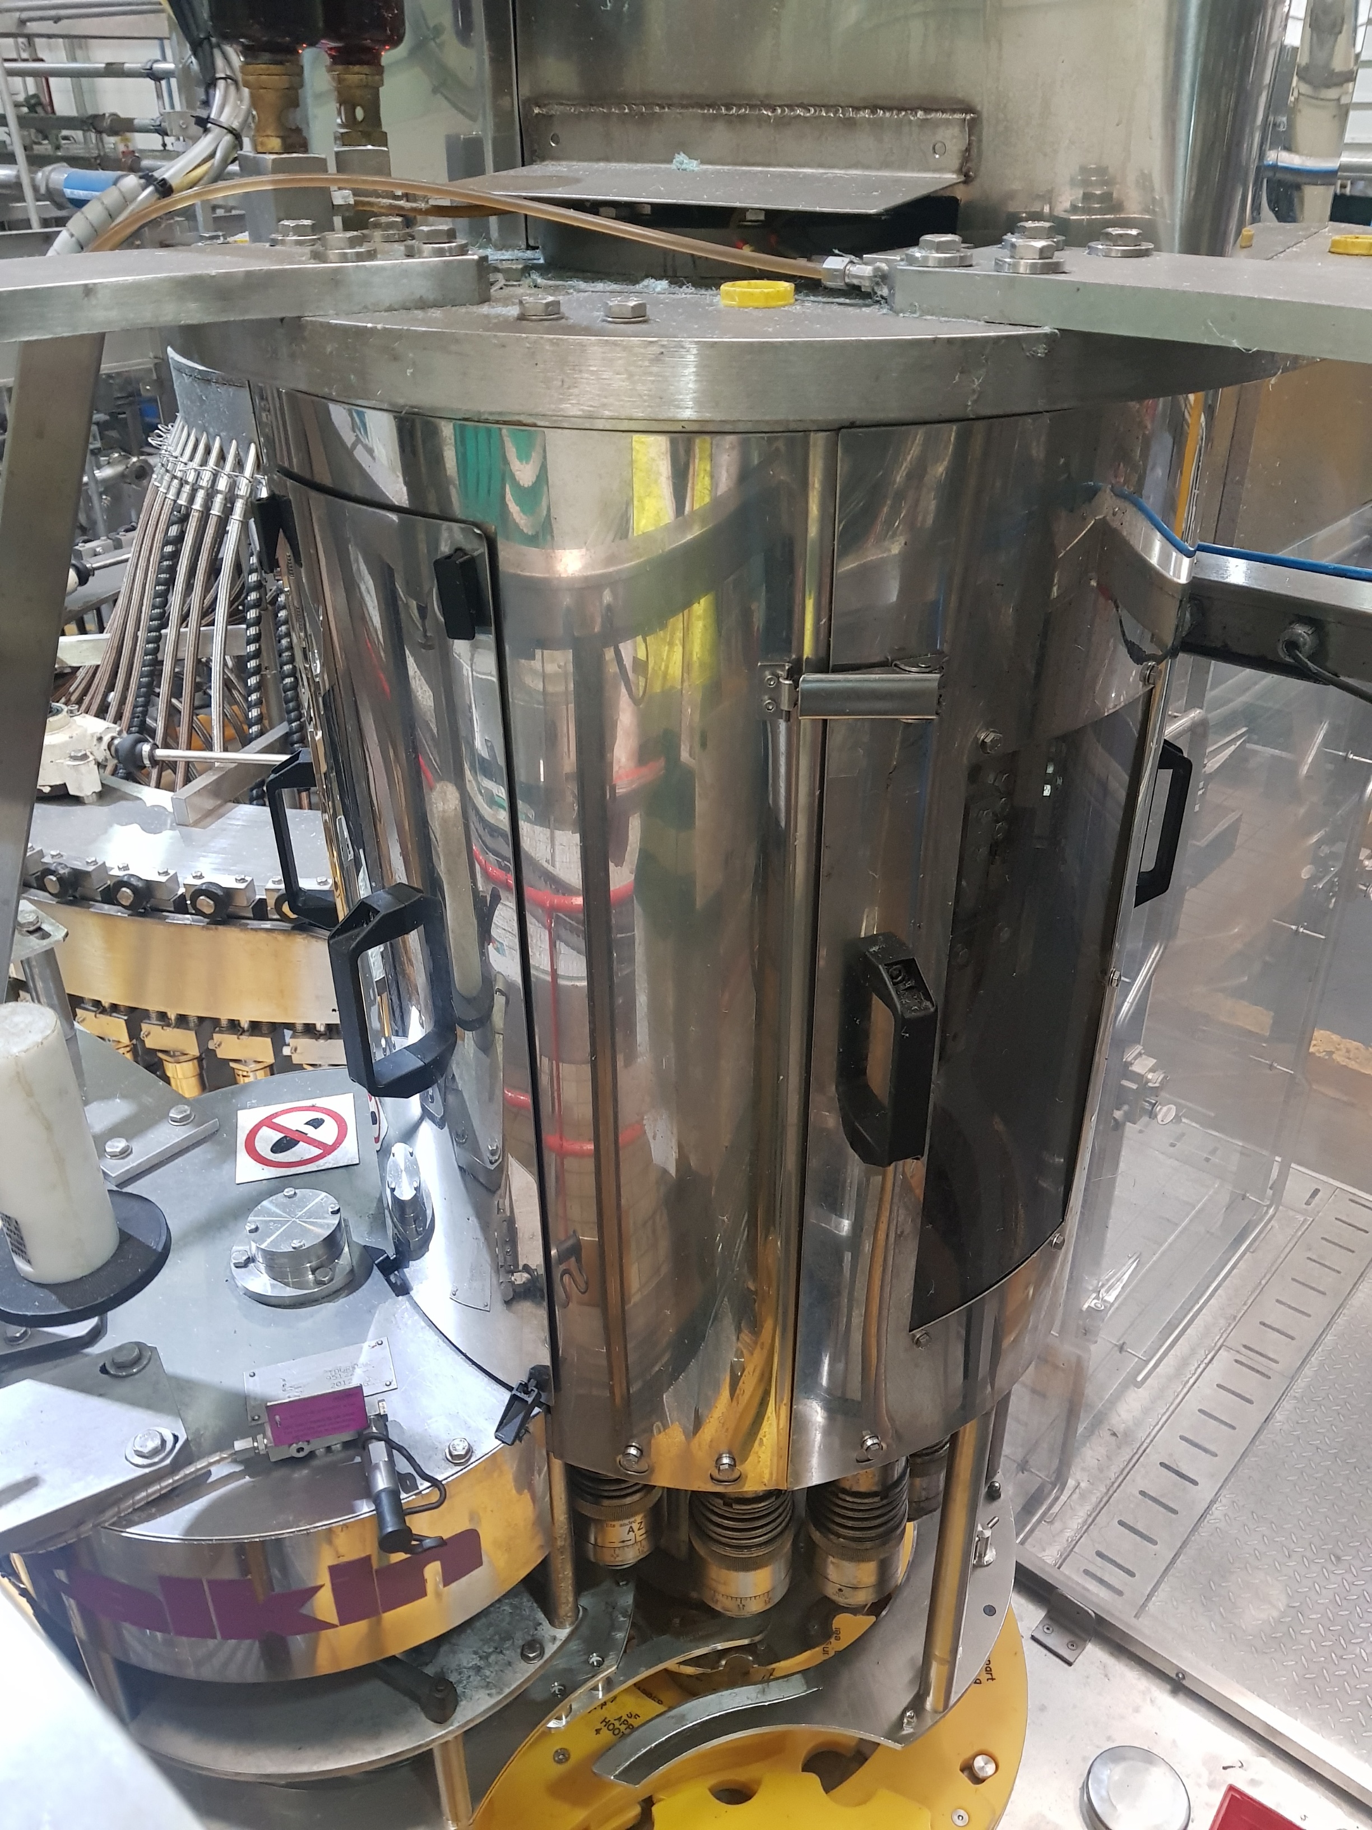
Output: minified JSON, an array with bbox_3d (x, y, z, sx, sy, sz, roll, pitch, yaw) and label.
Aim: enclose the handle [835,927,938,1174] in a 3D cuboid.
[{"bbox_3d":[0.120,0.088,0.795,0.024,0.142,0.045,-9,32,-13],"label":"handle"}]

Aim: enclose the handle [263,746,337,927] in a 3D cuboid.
[{"bbox_3d":[-0.274,-0.054,0.999,0.040,0.136,0.024,-2,31,-2],"label":"handle"}]

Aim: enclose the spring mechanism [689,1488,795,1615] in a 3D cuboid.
[{"bbox_3d":[0.048,0.500,1.148,0.088,0.177,0.088,1,31,3],"label":"spring mechanism"}]

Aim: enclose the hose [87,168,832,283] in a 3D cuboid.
[{"bbox_3d":[-0.122,-0.359,0.714,0.403,0.043,0.062,7,32,13],"label":"hose"}]

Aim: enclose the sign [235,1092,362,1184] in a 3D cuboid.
[{"bbox_3d":[-0.341,0.195,1.206,0.100,0.002,0.100,-8,32,-12],"label":"sign"}]

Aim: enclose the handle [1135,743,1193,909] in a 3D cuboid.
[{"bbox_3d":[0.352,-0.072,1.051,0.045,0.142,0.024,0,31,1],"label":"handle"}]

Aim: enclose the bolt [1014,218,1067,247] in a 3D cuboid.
[{"bbox_3d":[0.169,-0.329,0.663,0.030,0.013,0.030,6,32,11],"label":"bolt"}]

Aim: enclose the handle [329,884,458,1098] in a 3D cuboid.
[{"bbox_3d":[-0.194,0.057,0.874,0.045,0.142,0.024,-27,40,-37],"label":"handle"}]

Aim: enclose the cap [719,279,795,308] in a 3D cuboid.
[{"bbox_3d":[0.036,-0.310,0.686,0.037,0.008,0.037,1,31,3],"label":"cap"}]

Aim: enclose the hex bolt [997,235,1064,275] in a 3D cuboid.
[{"bbox_3d":[0.148,-0.282,0.587,0.030,0.013,0.030,6,32,11],"label":"hex bolt"}]

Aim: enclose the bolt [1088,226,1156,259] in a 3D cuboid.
[{"bbox_3d":[0.213,-0.328,0.670,0.033,0.010,0.033,8,32,14],"label":"bolt"}]

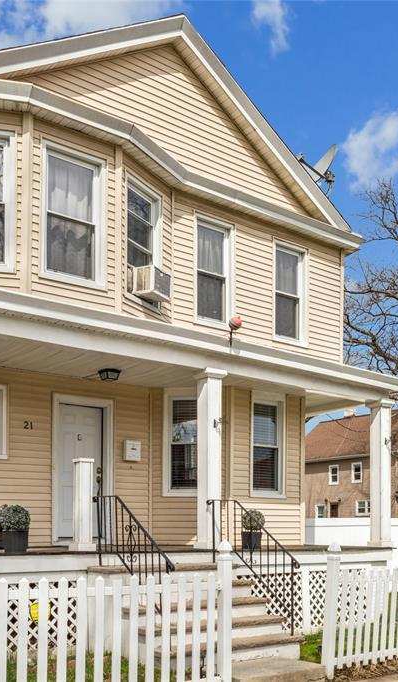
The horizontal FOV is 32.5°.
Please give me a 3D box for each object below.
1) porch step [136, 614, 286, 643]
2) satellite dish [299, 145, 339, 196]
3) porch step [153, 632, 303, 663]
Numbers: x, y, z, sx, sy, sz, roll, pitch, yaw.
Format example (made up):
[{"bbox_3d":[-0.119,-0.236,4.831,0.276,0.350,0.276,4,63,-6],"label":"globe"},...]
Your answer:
[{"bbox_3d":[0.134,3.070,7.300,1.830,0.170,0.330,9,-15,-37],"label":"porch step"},{"bbox_3d":[2.049,-2.957,11.800,0.620,0.780,0.560,4,-12,-18],"label":"satellite dish"},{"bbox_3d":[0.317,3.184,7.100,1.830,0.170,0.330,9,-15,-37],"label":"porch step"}]

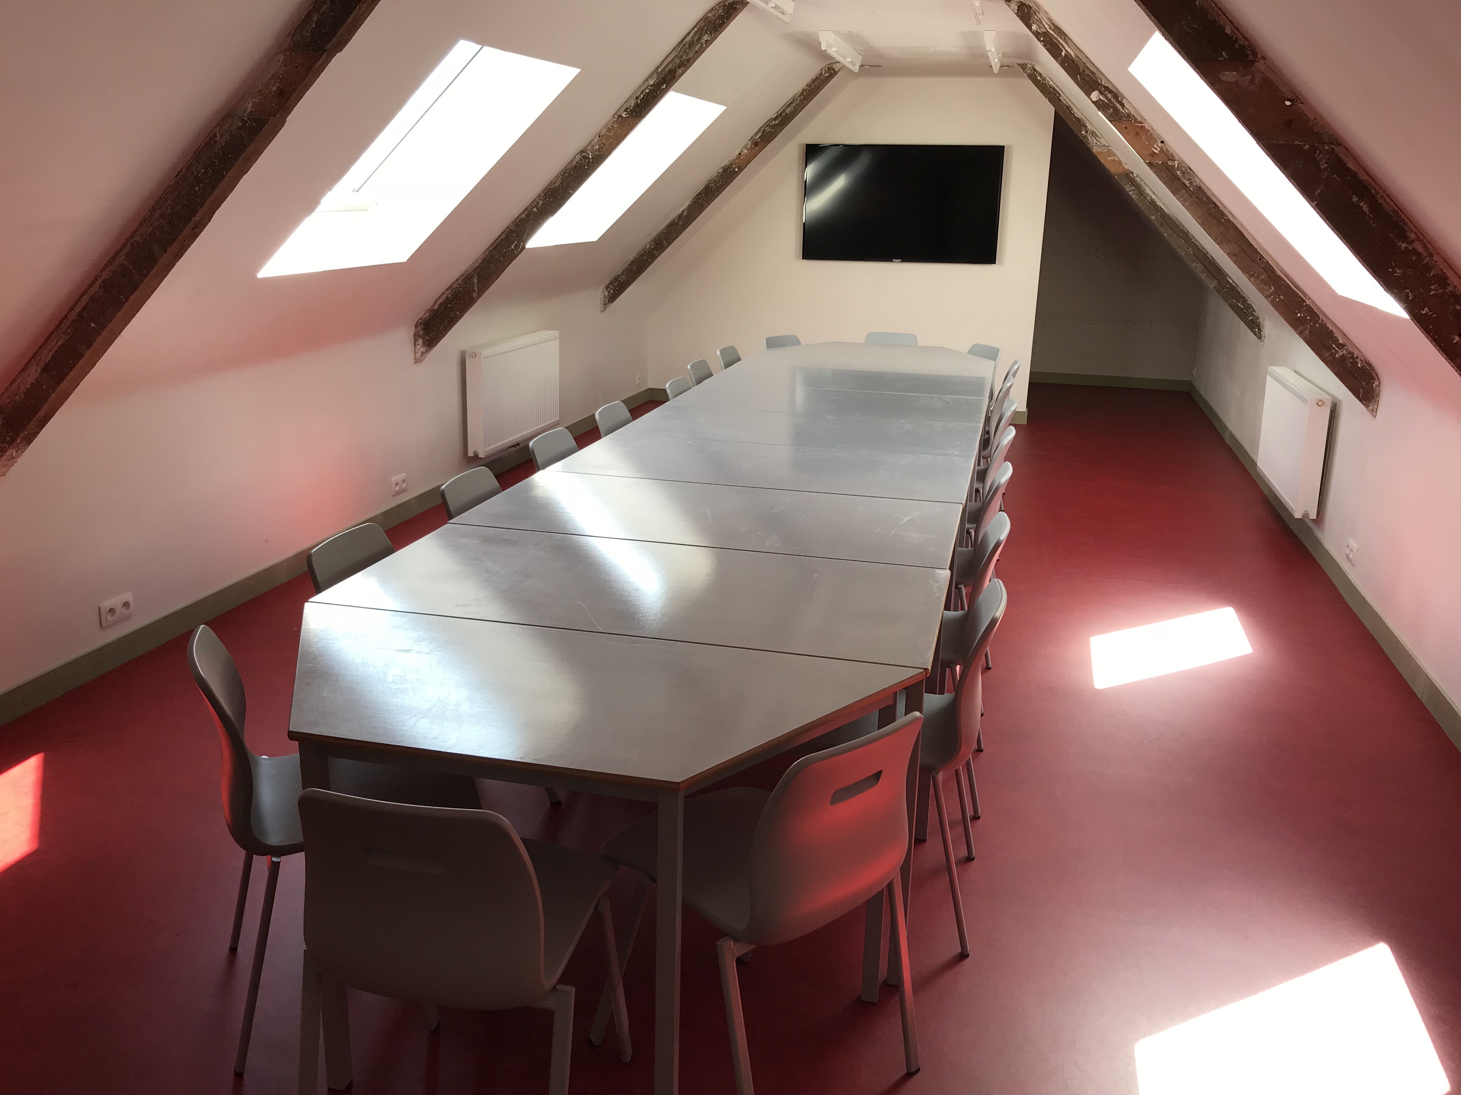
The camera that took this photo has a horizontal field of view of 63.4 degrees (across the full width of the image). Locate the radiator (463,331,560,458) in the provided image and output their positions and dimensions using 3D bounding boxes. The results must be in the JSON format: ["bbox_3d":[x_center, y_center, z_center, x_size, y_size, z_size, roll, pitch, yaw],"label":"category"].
[{"bbox_3d":[-1.285,-0.943,7.082,0.105,0.590,1.100,5,17,13],"label":"radiator"}]

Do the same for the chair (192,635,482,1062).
[{"bbox_3d":[-0.809,0.561,2.474,0.515,0.805,0.460,-6,18,-23],"label":"chair"}]

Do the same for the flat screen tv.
[{"bbox_3d":[1.281,-2.580,8.881,1.460,0.840,0.060,5,17,13],"label":"flat screen tv"}]

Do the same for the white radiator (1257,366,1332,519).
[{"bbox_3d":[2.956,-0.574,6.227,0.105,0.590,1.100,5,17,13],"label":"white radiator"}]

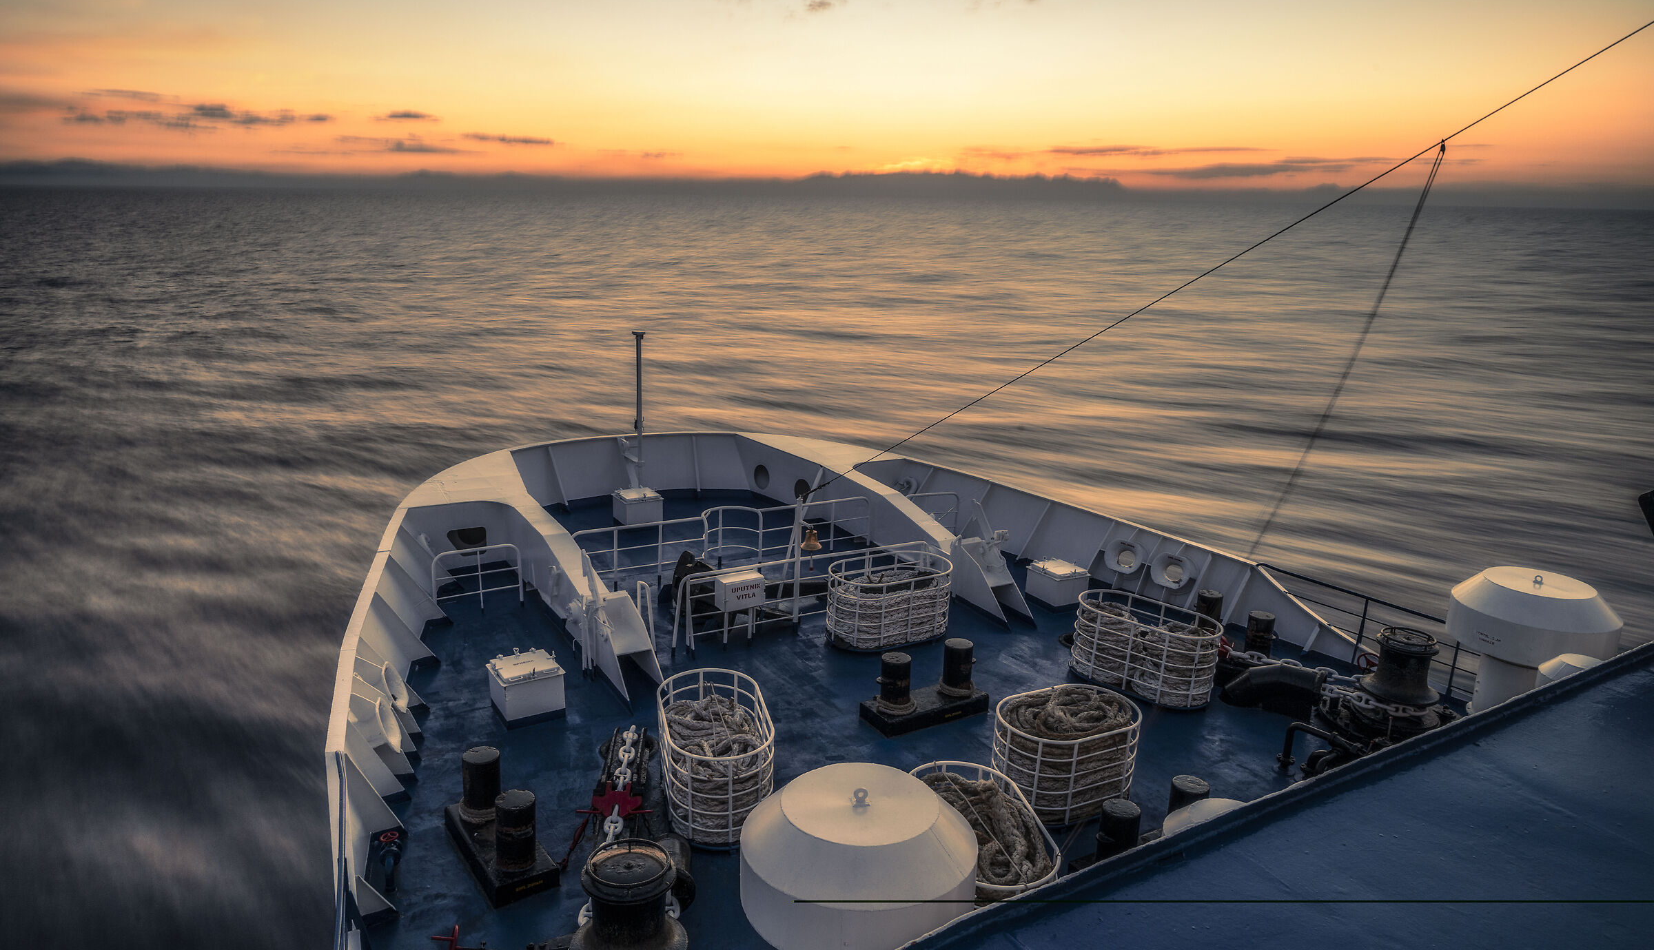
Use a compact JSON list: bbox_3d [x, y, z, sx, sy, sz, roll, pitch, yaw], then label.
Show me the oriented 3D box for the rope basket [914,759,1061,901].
[{"bbox_3d":[1.284,3.435,9.635,1.060,0.960,1.908,-1,16,-12],"label":"rope basket"}]

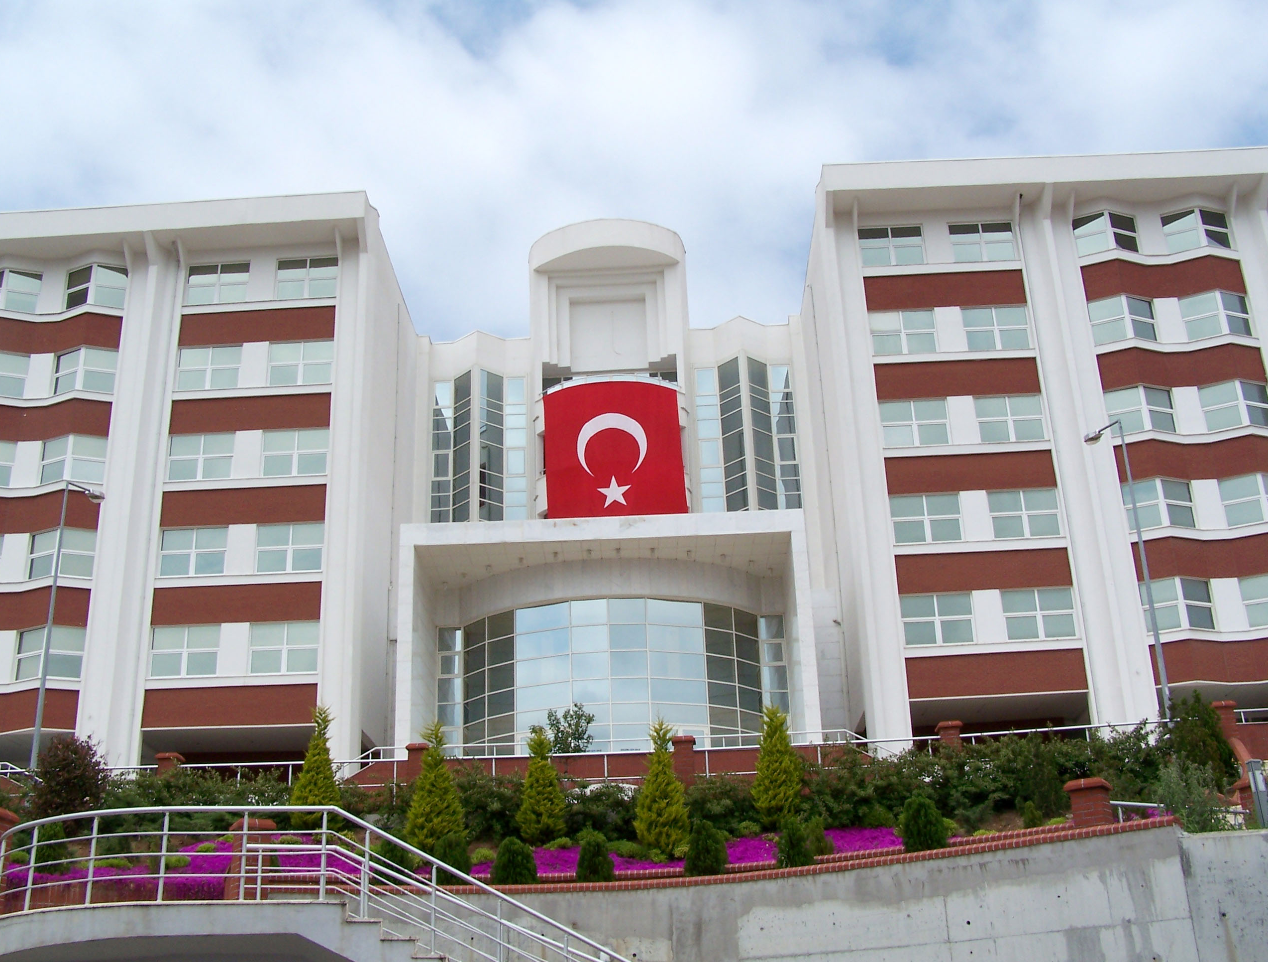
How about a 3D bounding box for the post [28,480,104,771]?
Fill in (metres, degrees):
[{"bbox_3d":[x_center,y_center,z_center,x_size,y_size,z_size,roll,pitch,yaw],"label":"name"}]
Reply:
[{"bbox_3d":[-11.072,3.283,27.484,0.320,6.832,1.356,-7,-22,13],"label":"post"}]

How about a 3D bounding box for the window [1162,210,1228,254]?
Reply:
[{"bbox_3d":[19.195,-8.516,47.813,2.135,1.504,0.544,-2,-22,1],"label":"window"}]

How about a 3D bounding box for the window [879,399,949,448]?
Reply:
[{"bbox_3d":[9.070,-1.875,45.682,2.116,1.631,0.126,-2,-22,1],"label":"window"}]

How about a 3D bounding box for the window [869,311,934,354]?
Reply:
[{"bbox_3d":[8.943,-4.934,46.913,2.116,1.631,0.126,-2,-22,1],"label":"window"}]

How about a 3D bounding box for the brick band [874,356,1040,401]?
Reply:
[{"bbox_3d":[10.935,-3.414,47.621,5.510,1.300,0.200,-3,-22,1],"label":"brick band"}]

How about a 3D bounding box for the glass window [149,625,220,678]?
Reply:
[{"bbox_3d":[-14.904,5.673,46.838,2.276,1.716,0.120,-2,-22,1],"label":"glass window"}]

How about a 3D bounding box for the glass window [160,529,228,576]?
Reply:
[{"bbox_3d":[-14.442,2.308,46.088,2.124,1.559,0.150,-3,-22,2],"label":"glass window"}]

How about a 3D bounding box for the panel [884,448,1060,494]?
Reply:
[{"bbox_3d":[11.375,-0.257,47.716,5.668,1.334,0.220,-2,-22,1],"label":"panel"}]

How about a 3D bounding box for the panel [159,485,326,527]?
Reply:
[{"bbox_3d":[-13.063,0.889,47.253,5.510,1.300,0.200,-3,-22,1],"label":"panel"}]

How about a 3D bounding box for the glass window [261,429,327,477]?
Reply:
[{"bbox_3d":[-11.859,-0.973,49.404,2.310,1.750,0.120,-2,-22,1],"label":"glass window"}]

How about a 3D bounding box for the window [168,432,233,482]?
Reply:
[{"bbox_3d":[-14.580,-0.813,47.333,2.144,1.679,0.150,-3,-22,2],"label":"window"}]

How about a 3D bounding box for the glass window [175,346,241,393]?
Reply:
[{"bbox_3d":[-14.463,-3.824,47.840,2.116,1.631,0.126,-2,-22,1],"label":"glass window"}]

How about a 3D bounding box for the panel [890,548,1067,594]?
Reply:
[{"bbox_3d":[11.499,2.991,46.416,5.668,1.334,0.220,-2,-22,1],"label":"panel"}]

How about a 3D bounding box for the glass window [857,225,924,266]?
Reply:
[{"bbox_3d":[8.823,-8.057,48.168,2.116,1.553,0.126,-2,-22,1],"label":"glass window"}]

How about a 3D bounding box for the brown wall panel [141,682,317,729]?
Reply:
[{"bbox_3d":[-12.650,7.016,44.029,5.444,1.254,0.200,-3,-22,2],"label":"brown wall panel"}]

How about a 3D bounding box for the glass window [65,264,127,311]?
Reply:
[{"bbox_3d":[-19.299,-6.939,50.360,2.210,1.692,0.646,-3,-22,1],"label":"glass window"}]

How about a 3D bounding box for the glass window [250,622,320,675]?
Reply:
[{"bbox_3d":[-10.959,5.204,44.125,2.116,1.631,0.126,-2,-22,1],"label":"glass window"}]

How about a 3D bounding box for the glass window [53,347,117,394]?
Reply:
[{"bbox_3d":[-18.668,-3.754,47.663,2.106,1.582,0.544,-2,-22,1],"label":"glass window"}]

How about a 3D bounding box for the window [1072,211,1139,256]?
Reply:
[{"bbox_3d":[17.104,-8.957,50.706,2.188,1.680,0.500,-2,-22,1],"label":"window"}]

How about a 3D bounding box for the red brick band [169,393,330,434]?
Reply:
[{"bbox_3d":[-13.039,-2.296,47.743,5.438,1.202,0.200,-3,-22,2],"label":"red brick band"}]

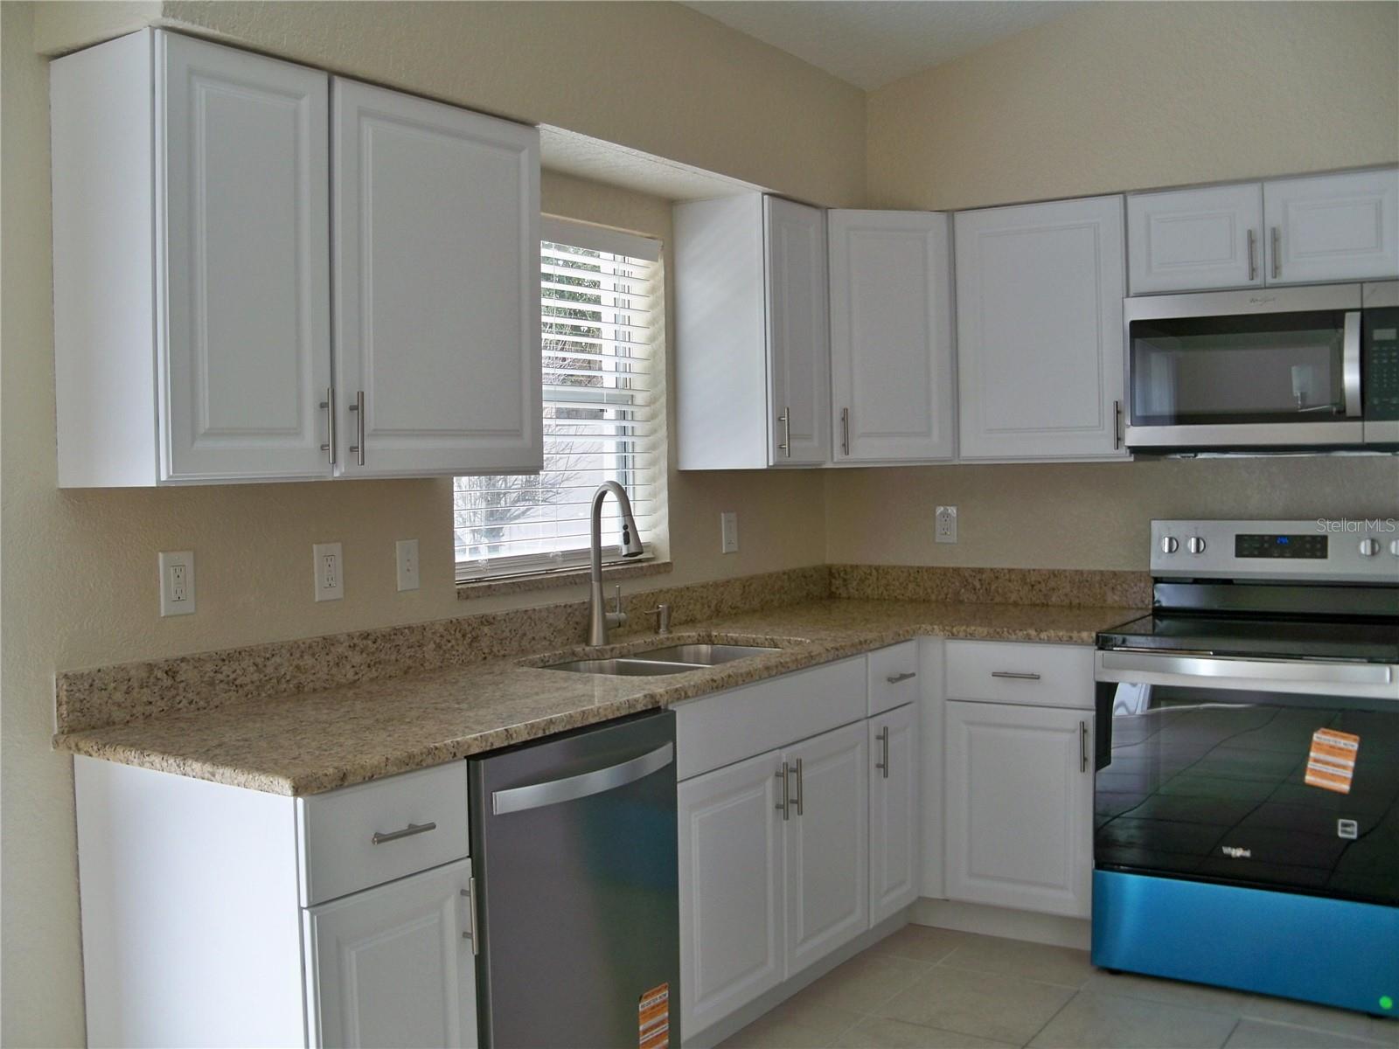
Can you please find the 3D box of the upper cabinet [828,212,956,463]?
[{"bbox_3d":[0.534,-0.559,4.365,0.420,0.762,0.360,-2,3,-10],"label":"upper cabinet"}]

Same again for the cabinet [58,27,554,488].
[{"bbox_3d":[-0.745,-0.464,2.809,0.325,0.762,0.965,1,3,34],"label":"cabinet"}]

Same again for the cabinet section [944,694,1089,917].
[{"bbox_3d":[1.007,0.758,4.045,0.425,0.572,0.530,1,3,34],"label":"cabinet section"}]

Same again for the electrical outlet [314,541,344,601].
[{"bbox_3d":[-0.791,0.102,3.030,0.010,0.122,0.078,1,3,34],"label":"electrical outlet"}]

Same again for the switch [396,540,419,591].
[{"bbox_3d":[-0.660,0.094,3.221,0.010,0.116,0.071,1,3,34],"label":"switch"}]

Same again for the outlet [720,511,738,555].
[{"bbox_3d":[0.098,0.026,4.322,0.010,0.122,0.078,1,3,34],"label":"outlet"}]

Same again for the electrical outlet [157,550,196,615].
[{"bbox_3d":[-1.002,0.114,2.723,0.010,0.122,0.078,1,3,34],"label":"electrical outlet"}]

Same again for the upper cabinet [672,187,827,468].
[{"bbox_3d":[0.155,-0.540,4.119,0.325,0.762,0.325,1,3,34],"label":"upper cabinet"}]

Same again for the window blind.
[{"bbox_3d":[-0.384,-0.335,3.719,0.100,0.930,0.870,1,3,34],"label":"window blind"}]

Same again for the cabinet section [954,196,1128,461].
[{"bbox_3d":[1.062,-0.564,4.198,0.520,0.750,0.320,1,3,34],"label":"cabinet section"}]

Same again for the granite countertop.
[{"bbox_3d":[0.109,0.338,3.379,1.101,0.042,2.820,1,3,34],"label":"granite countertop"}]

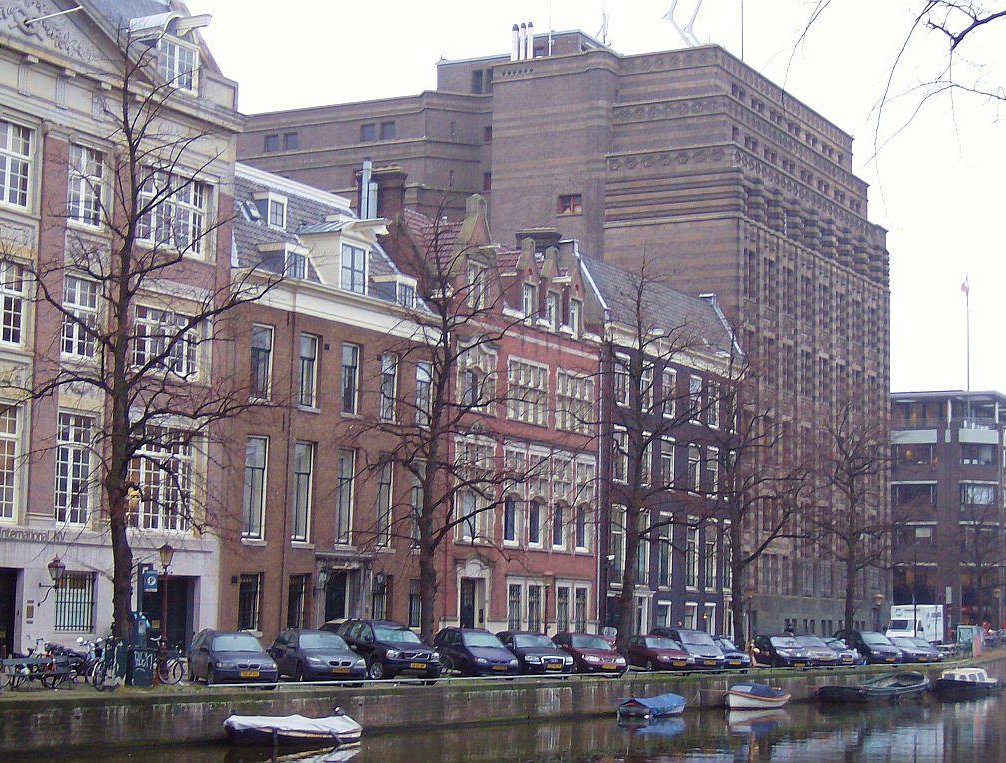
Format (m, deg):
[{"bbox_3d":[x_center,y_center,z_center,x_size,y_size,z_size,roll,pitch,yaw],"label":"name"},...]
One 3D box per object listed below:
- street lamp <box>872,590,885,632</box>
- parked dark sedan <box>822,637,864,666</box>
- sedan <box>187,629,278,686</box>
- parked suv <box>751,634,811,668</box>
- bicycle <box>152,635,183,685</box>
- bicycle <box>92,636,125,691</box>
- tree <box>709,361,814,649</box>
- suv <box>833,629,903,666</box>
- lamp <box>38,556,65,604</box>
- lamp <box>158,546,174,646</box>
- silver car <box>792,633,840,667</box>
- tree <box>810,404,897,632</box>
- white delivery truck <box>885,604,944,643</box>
[{"bbox_3d":[18.425,12.061,101.314,0.520,3.510,0.520,-3,-8,30],"label":"street lamp"},{"bbox_3d":[15.429,12.958,99.014,1.780,1.400,4.500,4,-7,-20],"label":"parked dark sedan"},{"bbox_3d":[-7.226,7.418,55.306,1.770,1.430,4.450,3,-7,-17],"label":"sedan"},{"bbox_3d":[12.245,12.095,92.434,1.740,1.460,4.300,3,-7,-11],"label":"parked suv"},{"bbox_3d":[-9.233,7.387,54.500,1.750,1.170,0.600,1,-7,2],"label":"bicycle"},{"bbox_3d":[-9.548,6.849,50.000,0.600,1.170,1.750,5,-7,-28],"label":"bicycle"},{"bbox_3d":[10.611,5.277,84.474,4.300,12.870,4.300,1,-7,0],"label":"tree"},{"bbox_3d":[18.467,13.537,104.675,1.800,1.660,4.500,3,-7,-17],"label":"suv"},{"bbox_3d":[-13.196,5.806,60.452,0.928,1.453,0.517,-2,-7,28],"label":"lamp"},{"bbox_3d":[-8.906,6.118,54.444,0.420,3.710,0.420,-3,-8,30],"label":"lamp"},{"bbox_3d":[13.924,12.458,95.758,1.760,1.570,4.300,3,-7,-16],"label":"silver car"},{"bbox_3d":[17.450,7.617,102.851,4.381,12.980,4.381,1,-7,0],"label":"tree"},{"bbox_3d":[24.818,15.024,124.135,2.000,3.080,5.300,-3,-8,30],"label":"white delivery truck"}]

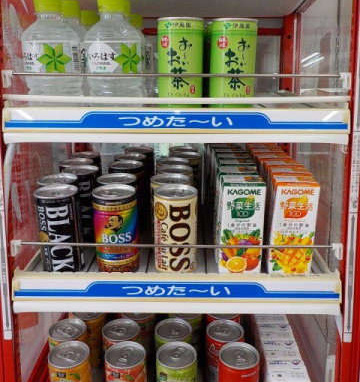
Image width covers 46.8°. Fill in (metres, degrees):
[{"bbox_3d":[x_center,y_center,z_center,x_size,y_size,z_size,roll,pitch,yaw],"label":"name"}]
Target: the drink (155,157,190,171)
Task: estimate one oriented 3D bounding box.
[{"bbox_3d":[-0.010,0.003,0.674,0.053,0.105,0.053,0,17,1],"label":"drink"}]

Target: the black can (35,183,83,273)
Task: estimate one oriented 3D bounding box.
[{"bbox_3d":[-0.151,0.050,0.525,0.053,0.104,0.053,0,18,-1],"label":"black can"}]

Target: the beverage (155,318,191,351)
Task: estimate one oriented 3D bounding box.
[{"bbox_3d":[-0.008,0.238,0.600,0.053,0.088,0.053,0,17,1],"label":"beverage"}]

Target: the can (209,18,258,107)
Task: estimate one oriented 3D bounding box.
[{"bbox_3d":[0.061,-0.143,0.483,0.053,0.104,0.053,0,18,0],"label":"can"}]

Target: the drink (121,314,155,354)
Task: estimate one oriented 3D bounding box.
[{"bbox_3d":[-0.063,0.224,0.649,0.053,0.089,0.053,0,18,0],"label":"drink"}]

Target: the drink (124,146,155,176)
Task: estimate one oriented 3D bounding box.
[{"bbox_3d":[-0.070,-0.023,0.739,0.053,0.103,0.053,0,18,0],"label":"drink"}]

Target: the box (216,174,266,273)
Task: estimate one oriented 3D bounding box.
[{"bbox_3d":[0.075,0.045,0.515,0.049,0.119,0.041,1,17,2],"label":"box"}]

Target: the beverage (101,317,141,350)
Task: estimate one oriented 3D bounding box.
[{"bbox_3d":[-0.084,0.243,0.613,0.053,0.090,0.053,0,18,-1],"label":"beverage"}]

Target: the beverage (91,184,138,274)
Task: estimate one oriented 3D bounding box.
[{"bbox_3d":[-0.079,0.049,0.518,0.053,0.103,0.053,0,18,0],"label":"beverage"}]

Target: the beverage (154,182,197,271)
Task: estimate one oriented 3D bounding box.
[{"bbox_3d":[-0.004,0.050,0.523,0.053,0.105,0.053,0,17,0],"label":"beverage"}]

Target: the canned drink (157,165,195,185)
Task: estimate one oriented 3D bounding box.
[{"bbox_3d":[-0.007,0.017,0.616,0.053,0.103,0.053,0,18,0],"label":"canned drink"}]

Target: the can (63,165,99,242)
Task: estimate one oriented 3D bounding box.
[{"bbox_3d":[-0.145,0.019,0.622,0.053,0.105,0.053,0,17,1],"label":"can"}]

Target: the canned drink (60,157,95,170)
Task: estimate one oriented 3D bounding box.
[{"bbox_3d":[-0.162,0.004,0.670,0.053,0.105,0.053,0,17,1],"label":"canned drink"}]

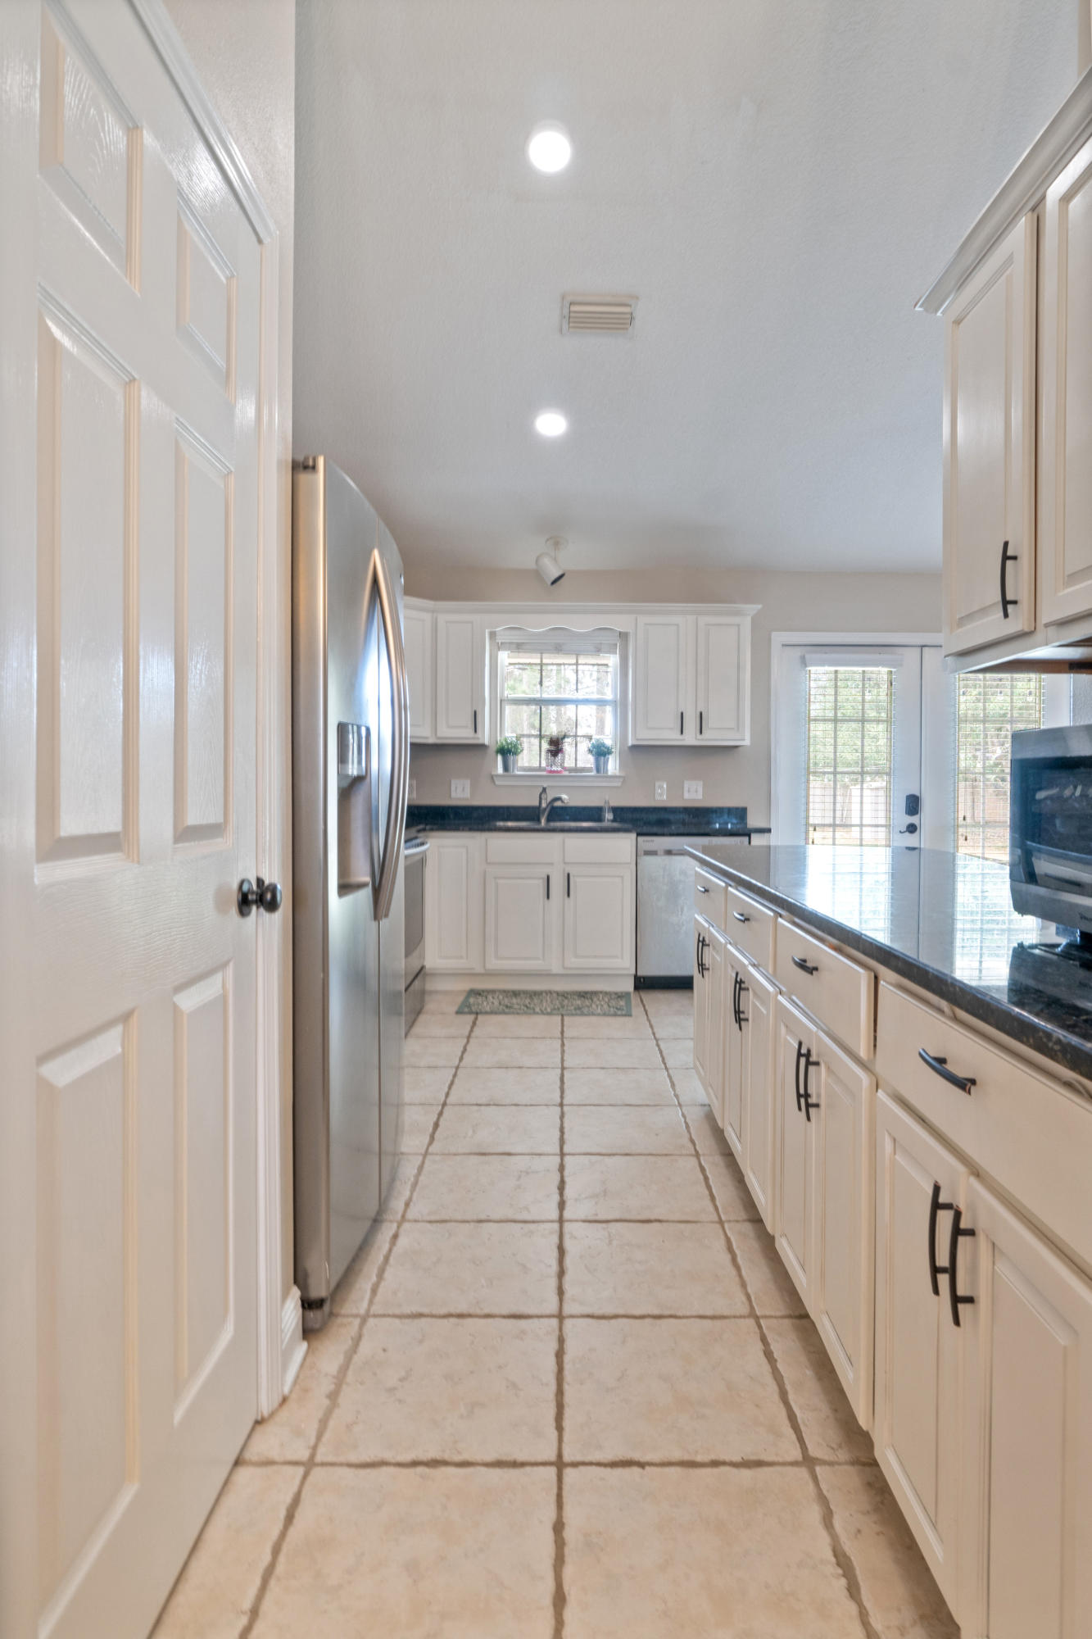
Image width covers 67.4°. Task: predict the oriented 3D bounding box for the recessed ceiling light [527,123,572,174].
[{"bbox_3d":[0.013,-2.231,2.730,0.160,0.030,0.160,0,-18,1],"label":"recessed ceiling light"}]

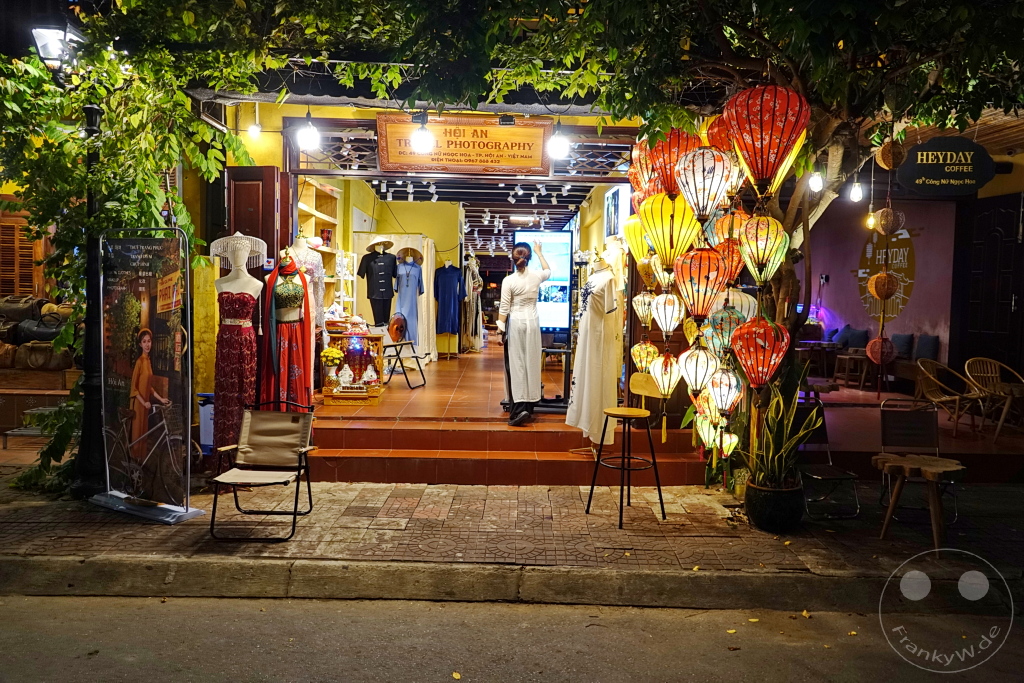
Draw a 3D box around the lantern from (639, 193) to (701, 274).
[{"bbox_3d":[1.119,-0.774,4.850,0.440,0.583,0.440,1,4,0],"label":"lantern"}]

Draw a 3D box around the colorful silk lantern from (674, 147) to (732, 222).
[{"bbox_3d":[1.208,-0.982,4.295,0.359,0.466,0.359,1,4,-1],"label":"colorful silk lantern"}]

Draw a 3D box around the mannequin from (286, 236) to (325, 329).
[{"bbox_3d":[-1.785,-0.144,5.816,0.420,1.680,0.320,0,4,-15],"label":"mannequin"}]

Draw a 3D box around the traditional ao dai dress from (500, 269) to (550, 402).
[{"bbox_3d":[0.101,-0.052,6.016,0.440,1.220,0.300,1,4,-1],"label":"traditional ao dai dress"}]

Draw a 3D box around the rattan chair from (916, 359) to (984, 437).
[{"bbox_3d":[4.292,0.547,6.706,0.610,0.730,0.630,-2,5,-39],"label":"rattan chair"}]

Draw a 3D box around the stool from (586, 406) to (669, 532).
[{"bbox_3d":[0.802,0.860,4.762,0.405,0.750,0.405,-2,5,-32],"label":"stool"}]

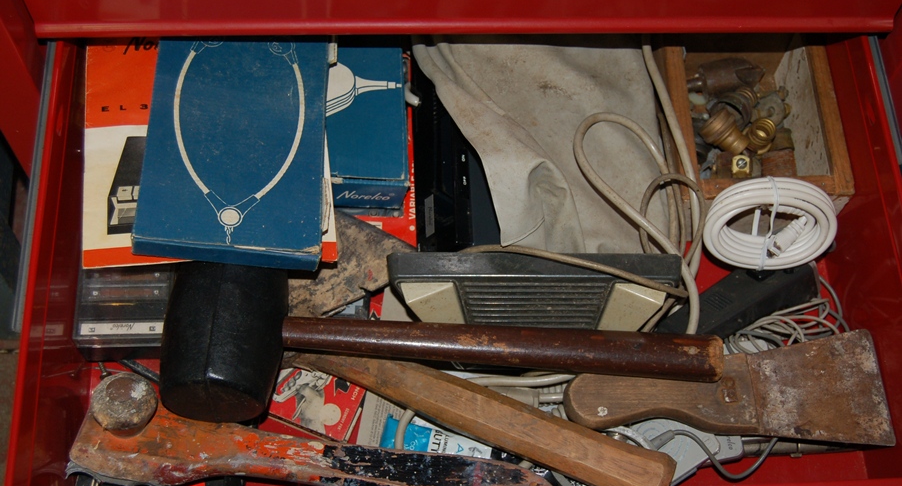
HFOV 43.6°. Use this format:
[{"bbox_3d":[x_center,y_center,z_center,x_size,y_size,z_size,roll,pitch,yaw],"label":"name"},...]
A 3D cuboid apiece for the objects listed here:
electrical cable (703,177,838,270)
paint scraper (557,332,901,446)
[{"bbox_3d":[0.223,-0.013,0.787,0.095,0.077,0.028,-1,44,-4],"label":"electrical cable"},{"bbox_3d":[0.182,0.098,0.749,0.217,0.024,0.079,-1,66,-4],"label":"paint scraper"}]

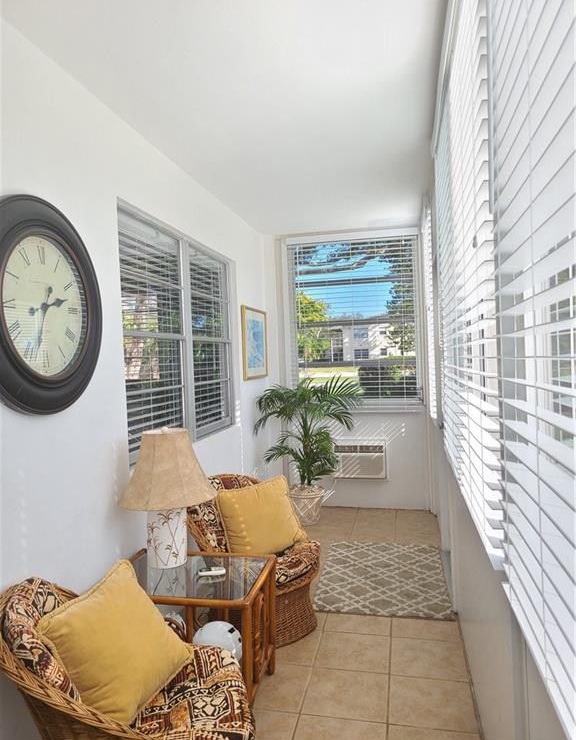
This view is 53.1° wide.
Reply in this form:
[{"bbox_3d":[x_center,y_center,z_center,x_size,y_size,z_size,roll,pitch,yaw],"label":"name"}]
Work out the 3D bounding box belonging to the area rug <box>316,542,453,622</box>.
[{"bbox_3d":[0.591,1.260,3.570,0.735,0.012,1.145,-1,2,11],"label":"area rug"}]

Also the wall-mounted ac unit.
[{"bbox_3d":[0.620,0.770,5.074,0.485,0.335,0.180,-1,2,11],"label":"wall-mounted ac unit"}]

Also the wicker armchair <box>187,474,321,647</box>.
[{"bbox_3d":[-0.189,0.957,2.998,0.740,0.690,0.720,0,2,39],"label":"wicker armchair"}]

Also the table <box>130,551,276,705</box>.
[{"bbox_3d":[-0.387,1.067,2.301,0.620,0.515,0.485,-1,2,11],"label":"table"}]

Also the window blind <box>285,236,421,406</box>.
[{"bbox_3d":[0.563,-0.423,5.027,1.160,1.440,0.060,-1,2,11],"label":"window blind"}]

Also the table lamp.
[{"bbox_3d":[-0.506,0.527,2.410,0.430,0.580,0.430,-1,2,11],"label":"table lamp"}]

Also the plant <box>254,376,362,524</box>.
[{"bbox_3d":[0.170,0.650,4.702,0.860,1.195,0.820,-1,2,11],"label":"plant"}]

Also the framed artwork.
[{"bbox_3d":[-0.267,-0.214,4.701,0.030,0.565,0.780,-1,2,11],"label":"framed artwork"}]

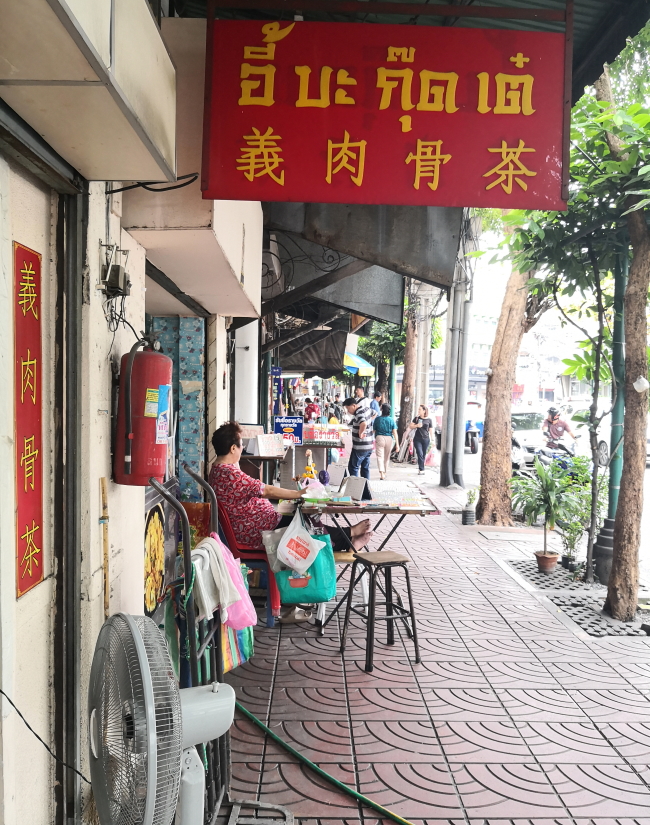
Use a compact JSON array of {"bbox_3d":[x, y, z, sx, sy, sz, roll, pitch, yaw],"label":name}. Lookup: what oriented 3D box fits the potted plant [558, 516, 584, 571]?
[{"bbox_3d":[2.420,1.293,6.624,0.245,0.529,0.240,1,2,-1],"label":"potted plant"}]

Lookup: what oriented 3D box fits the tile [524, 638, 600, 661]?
[{"bbox_3d":[1.489,1.513,4.245,0.395,0.030,0.385,1,1,-1],"label":"tile"}]

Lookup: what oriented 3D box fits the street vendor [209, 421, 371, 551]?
[{"bbox_3d":[-0.260,0.531,4.950,1.149,0.922,0.550,1,1,-6],"label":"street vendor"}]

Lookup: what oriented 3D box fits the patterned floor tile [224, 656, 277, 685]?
[{"bbox_3d":[-0.479,1.490,3.831,0.395,0.030,0.385,1,1,-1],"label":"patterned floor tile"}]

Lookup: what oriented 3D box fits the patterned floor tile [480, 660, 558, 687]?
[{"bbox_3d":[1.124,1.545,3.938,0.400,0.030,0.395,1,1,-1],"label":"patterned floor tile"}]

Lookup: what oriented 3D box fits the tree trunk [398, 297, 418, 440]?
[{"bbox_3d":[2.516,-1.122,20.500,0.400,5.000,0.400,4,1,0],"label":"tree trunk"}]

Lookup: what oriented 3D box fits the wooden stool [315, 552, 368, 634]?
[{"bbox_3d":[0.135,1.239,4.820,0.360,0.440,0.350,1,1,-1],"label":"wooden stool"}]

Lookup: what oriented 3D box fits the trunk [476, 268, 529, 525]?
[{"bbox_3d":[2.387,-0.296,9.093,0.560,3.550,0.500,1,1,-1],"label":"trunk"}]

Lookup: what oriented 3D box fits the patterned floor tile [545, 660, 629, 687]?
[{"bbox_3d":[1.496,1.520,3.867,0.395,0.030,0.385,1,1,-1],"label":"patterned floor tile"}]

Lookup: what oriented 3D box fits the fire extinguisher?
[{"bbox_3d":[-0.684,-0.011,2.550,0.190,0.575,0.195,4,1,20],"label":"fire extinguisher"}]

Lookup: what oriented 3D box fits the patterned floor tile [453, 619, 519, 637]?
[{"bbox_3d":[1.144,1.574,4.852,0.400,0.035,0.395,1,1,-1],"label":"patterned floor tile"}]

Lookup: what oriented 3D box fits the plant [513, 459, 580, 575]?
[{"bbox_3d":[2.106,0.991,6.519,0.694,1.123,0.660,1,2,-1],"label":"plant"}]

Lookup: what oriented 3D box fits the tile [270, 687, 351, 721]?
[{"bbox_3d":[-0.084,1.584,3.645,0.400,0.035,0.395,1,1,-1],"label":"tile"}]

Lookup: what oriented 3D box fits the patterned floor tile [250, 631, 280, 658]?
[{"bbox_3d":[-0.516,1.558,4.426,0.400,0.035,0.395,1,1,-1],"label":"patterned floor tile"}]

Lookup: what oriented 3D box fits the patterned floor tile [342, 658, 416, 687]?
[{"bbox_3d":[0.325,1.580,4.047,0.400,0.035,0.395,1,1,-1],"label":"patterned floor tile"}]

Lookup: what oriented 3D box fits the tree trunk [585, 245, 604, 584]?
[{"bbox_3d":[2.470,-0.002,6.197,0.183,3.129,0.170,1,2,-1],"label":"tree trunk"}]

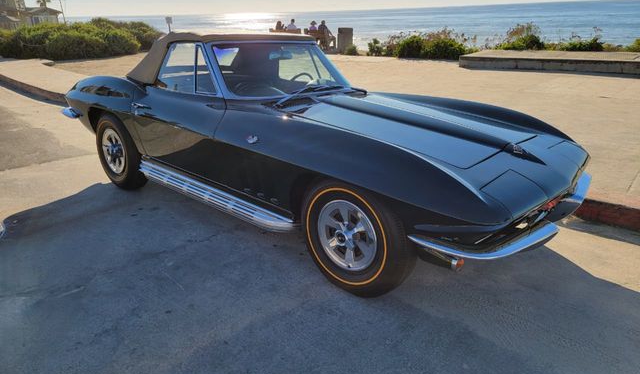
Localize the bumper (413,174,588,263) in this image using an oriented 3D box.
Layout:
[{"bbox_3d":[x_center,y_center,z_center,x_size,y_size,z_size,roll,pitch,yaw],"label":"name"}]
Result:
[{"bbox_3d":[1.141,0.063,2.472,0.530,0.155,1.670,16,26,37],"label":"bumper"}]

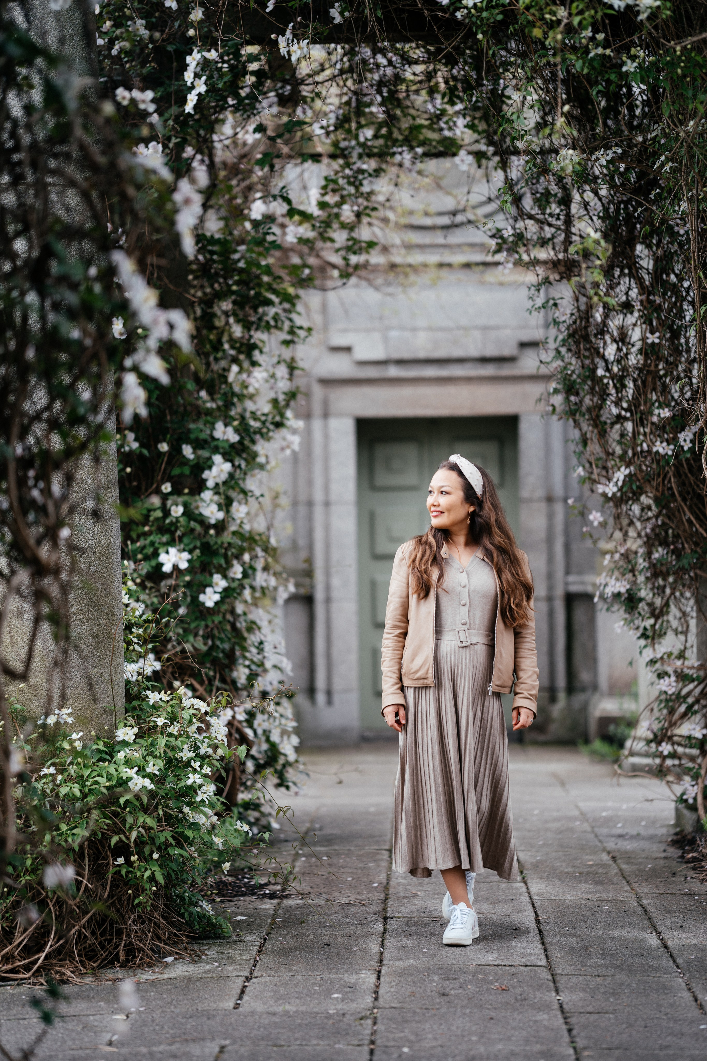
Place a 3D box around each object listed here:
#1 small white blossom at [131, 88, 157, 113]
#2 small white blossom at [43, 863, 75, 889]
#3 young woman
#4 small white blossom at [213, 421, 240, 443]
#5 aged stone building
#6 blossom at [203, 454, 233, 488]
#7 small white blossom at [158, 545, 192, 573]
[{"bbox_3d":[-0.604,-1.235,7.200,0.073,0.070,0.045,0,0,0],"label":"small white blossom"},{"bbox_3d":[-0.671,0.786,5.700,0.070,0.057,0.045,0,0,0],"label":"small white blossom"},{"bbox_3d":[0.367,0.566,8.670,0.540,1.660,0.500,0,0,3],"label":"young woman"},{"bbox_3d":[-0.523,-0.406,10.300,0.110,0.092,0.065,0,0,-3],"label":"small white blossom"},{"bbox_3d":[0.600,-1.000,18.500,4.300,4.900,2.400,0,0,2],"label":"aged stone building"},{"bbox_3d":[-0.559,-0.245,10.300,0.120,0.136,0.075,0,0,-3],"label":"blossom"},{"bbox_3d":[-0.706,0.113,9.900,0.125,0.105,0.060,0,0,-3],"label":"small white blossom"}]

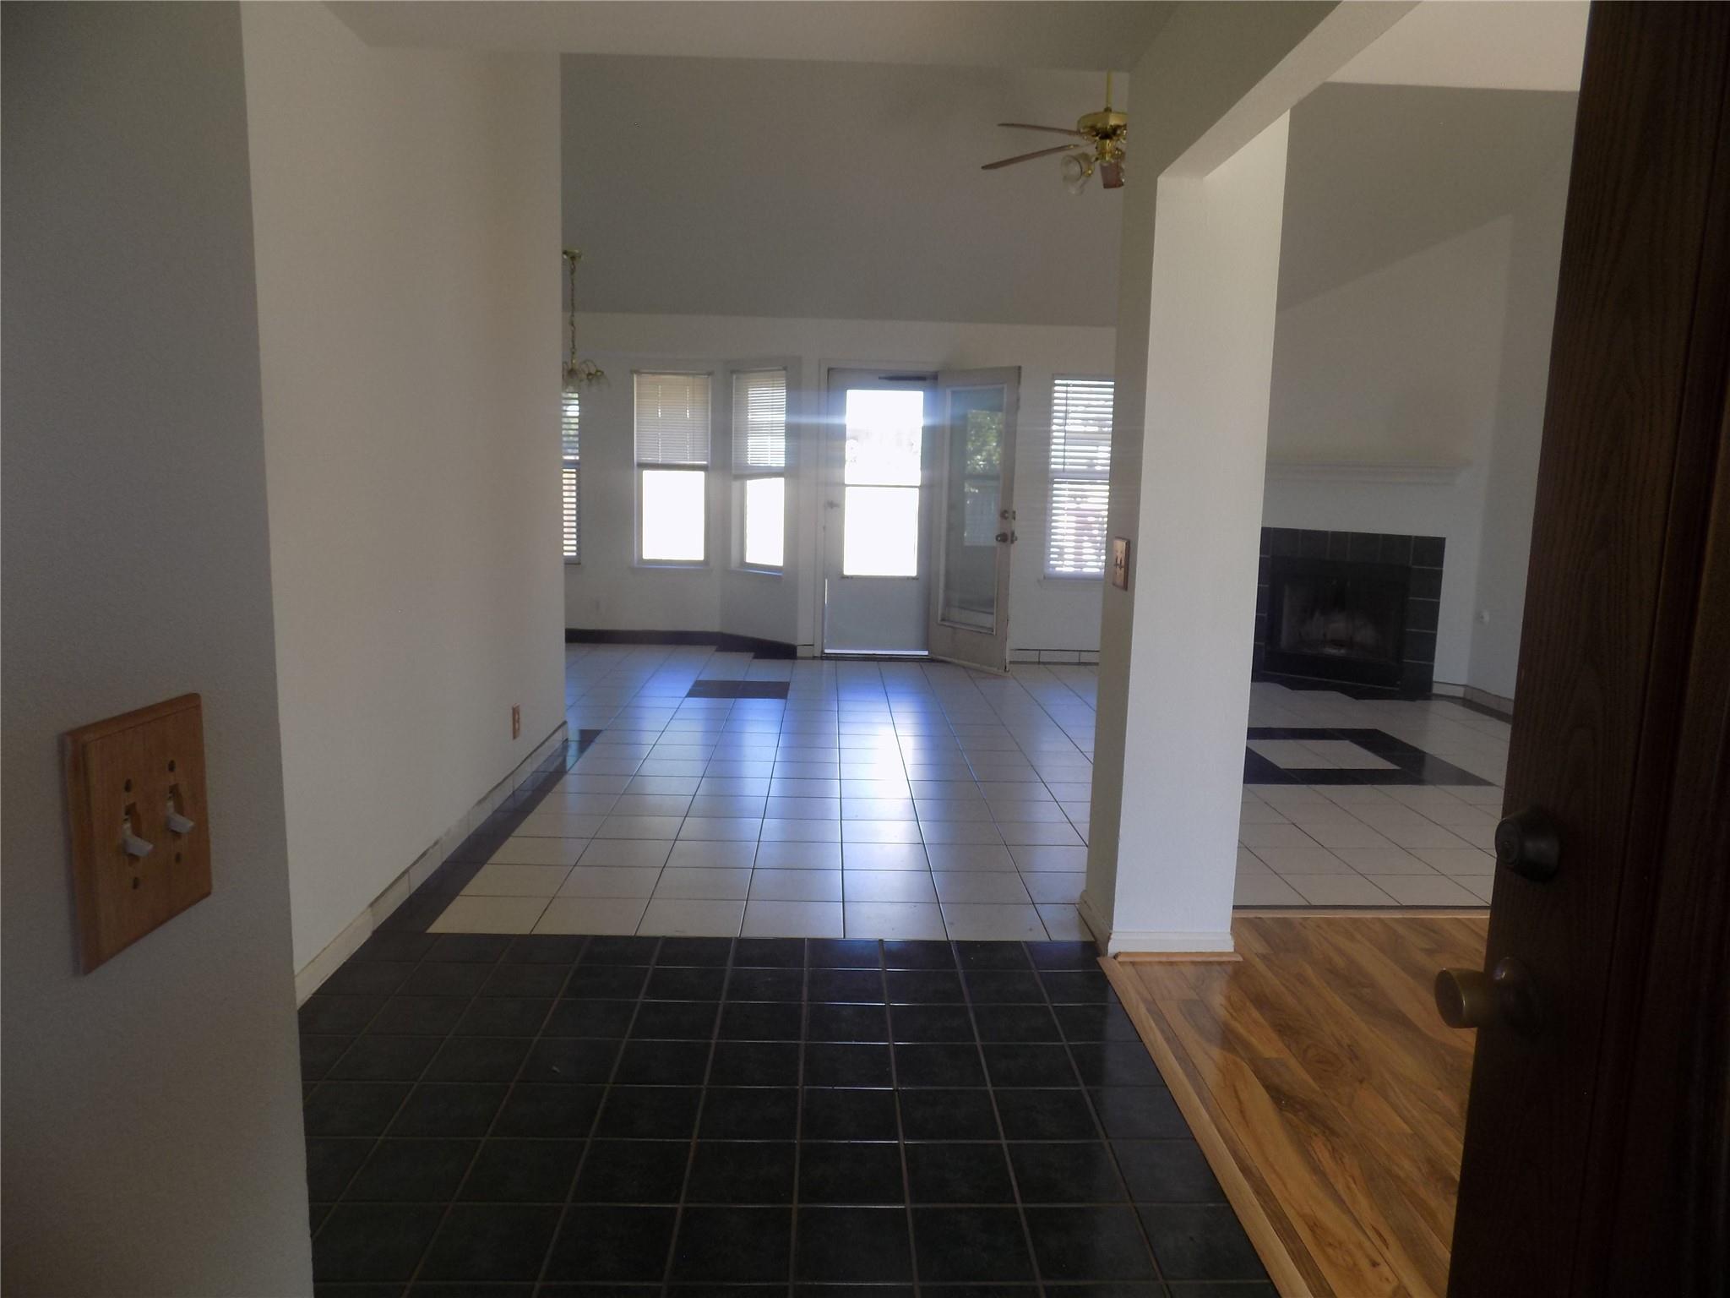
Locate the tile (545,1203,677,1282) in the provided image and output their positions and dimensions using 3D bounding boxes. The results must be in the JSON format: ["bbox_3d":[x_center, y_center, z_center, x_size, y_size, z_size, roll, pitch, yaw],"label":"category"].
[{"bbox_3d":[-0.437,1.037,2.000,0.202,0.010,0.202,1,8,-2],"label":"tile"}]

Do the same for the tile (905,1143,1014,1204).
[{"bbox_3d":[0.181,1.018,2.225,0.202,0.010,0.202,1,8,-2],"label":"tile"}]

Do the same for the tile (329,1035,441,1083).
[{"bbox_3d":[-1.072,0.925,2.582,0.197,0.010,0.197,1,8,-2],"label":"tile"}]

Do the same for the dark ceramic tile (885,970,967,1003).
[{"bbox_3d":[0.155,0.893,3.033,0.200,0.010,0.200,1,8,-2],"label":"dark ceramic tile"}]

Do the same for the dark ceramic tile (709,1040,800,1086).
[{"bbox_3d":[-0.247,0.952,2.625,0.200,0.010,0.200,1,8,-2],"label":"dark ceramic tile"}]

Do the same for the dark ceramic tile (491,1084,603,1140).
[{"bbox_3d":[-0.654,0.964,2.388,0.197,0.010,0.197,1,8,-2],"label":"dark ceramic tile"}]

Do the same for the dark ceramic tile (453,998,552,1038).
[{"bbox_3d":[-0.879,0.906,2.813,0.199,0.010,0.199,1,8,-2],"label":"dark ceramic tile"}]

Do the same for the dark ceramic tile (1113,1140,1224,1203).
[{"bbox_3d":[0.588,1.028,2.251,0.180,0.010,0.200,1,8,-2],"label":"dark ceramic tile"}]

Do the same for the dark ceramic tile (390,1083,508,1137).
[{"bbox_3d":[-0.857,0.960,2.381,0.197,0.010,0.197,1,8,-2],"label":"dark ceramic tile"}]

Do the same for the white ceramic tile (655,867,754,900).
[{"bbox_3d":[-0.529,0.778,3.785,0.301,0.010,0.301,1,8,-2],"label":"white ceramic tile"}]

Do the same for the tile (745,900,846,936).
[{"bbox_3d":[-0.216,0.827,3.493,0.301,0.010,0.301,1,8,-2],"label":"tile"}]

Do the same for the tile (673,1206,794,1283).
[{"bbox_3d":[-0.228,1.034,1.995,0.200,0.010,0.200,1,8,-2],"label":"tile"}]

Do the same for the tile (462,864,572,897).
[{"bbox_3d":[-1.135,0.762,3.752,0.300,0.010,0.300,1,8,-2],"label":"tile"}]

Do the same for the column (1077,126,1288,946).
[{"bbox_3d":[0.897,-0.263,3.270,0.364,2.261,0.319,1,8,-2],"label":"column"}]

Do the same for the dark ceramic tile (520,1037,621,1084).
[{"bbox_3d":[-0.660,0.935,2.595,0.200,0.010,0.200,1,8,-2],"label":"dark ceramic tile"}]

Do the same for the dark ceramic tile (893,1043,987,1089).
[{"bbox_3d":[0.168,0.958,2.641,0.199,0.010,0.199,1,8,-2],"label":"dark ceramic tile"}]

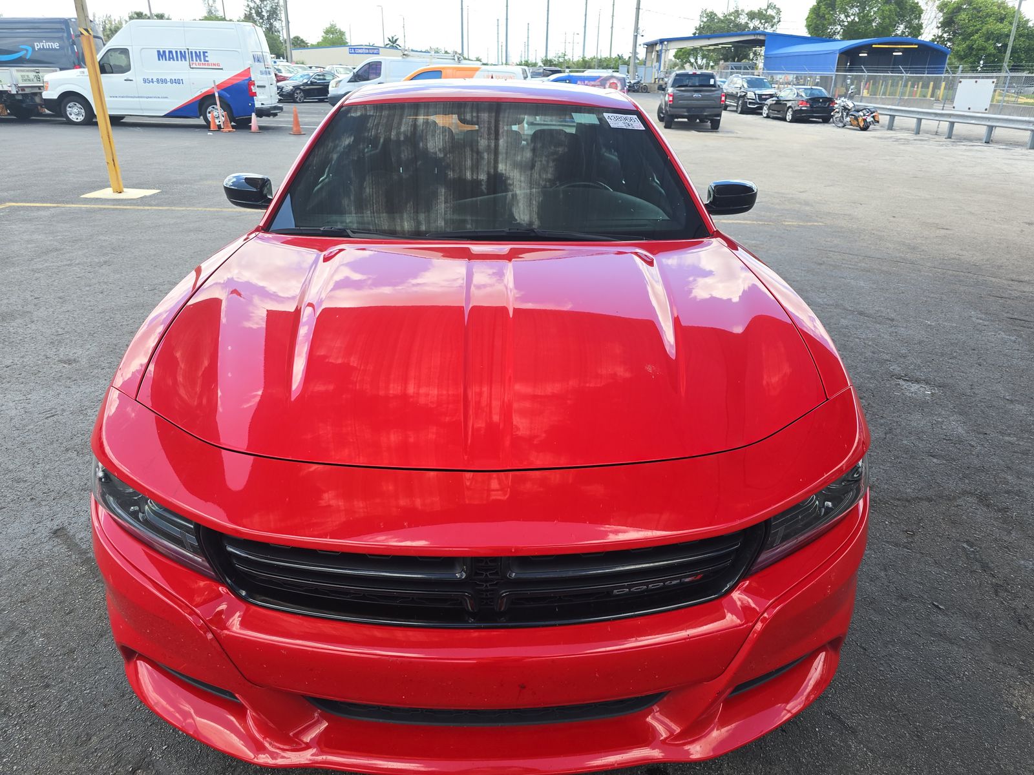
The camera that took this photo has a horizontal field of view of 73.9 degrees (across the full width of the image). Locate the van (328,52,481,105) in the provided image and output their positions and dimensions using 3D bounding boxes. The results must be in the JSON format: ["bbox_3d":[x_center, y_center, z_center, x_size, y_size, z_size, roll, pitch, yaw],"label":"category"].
[{"bbox_3d":[-4.360,-11.730,26.600,5.900,2.280,2.080,-1,24,-5],"label":"van"}]

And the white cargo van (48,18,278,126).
[{"bbox_3d":[-9.920,-8.730,19.200,6.100,2.660,2.050,0,24,-2],"label":"white cargo van"}]

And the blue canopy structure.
[{"bbox_3d":[24.373,-31.162,65.796,21.000,5.400,21.000,0,24,-4],"label":"blue canopy structure"}]

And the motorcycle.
[{"bbox_3d":[12.975,-10.611,26.422,0.920,1.260,2.350,-3,25,-10],"label":"motorcycle"}]

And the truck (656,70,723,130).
[{"bbox_3d":[6.760,-11.270,26.900,2.080,1.950,5.850,4,24,6],"label":"truck"}]

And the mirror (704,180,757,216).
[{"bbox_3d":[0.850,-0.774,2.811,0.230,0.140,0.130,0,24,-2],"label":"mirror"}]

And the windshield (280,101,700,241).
[{"bbox_3d":[-0.096,-0.818,2.553,1.540,0.150,0.800,0,57,-2],"label":"windshield"}]

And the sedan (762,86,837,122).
[{"bbox_3d":[12.550,-12.740,30.800,1.770,1.420,4.370,-1,24,-5],"label":"sedan"}]

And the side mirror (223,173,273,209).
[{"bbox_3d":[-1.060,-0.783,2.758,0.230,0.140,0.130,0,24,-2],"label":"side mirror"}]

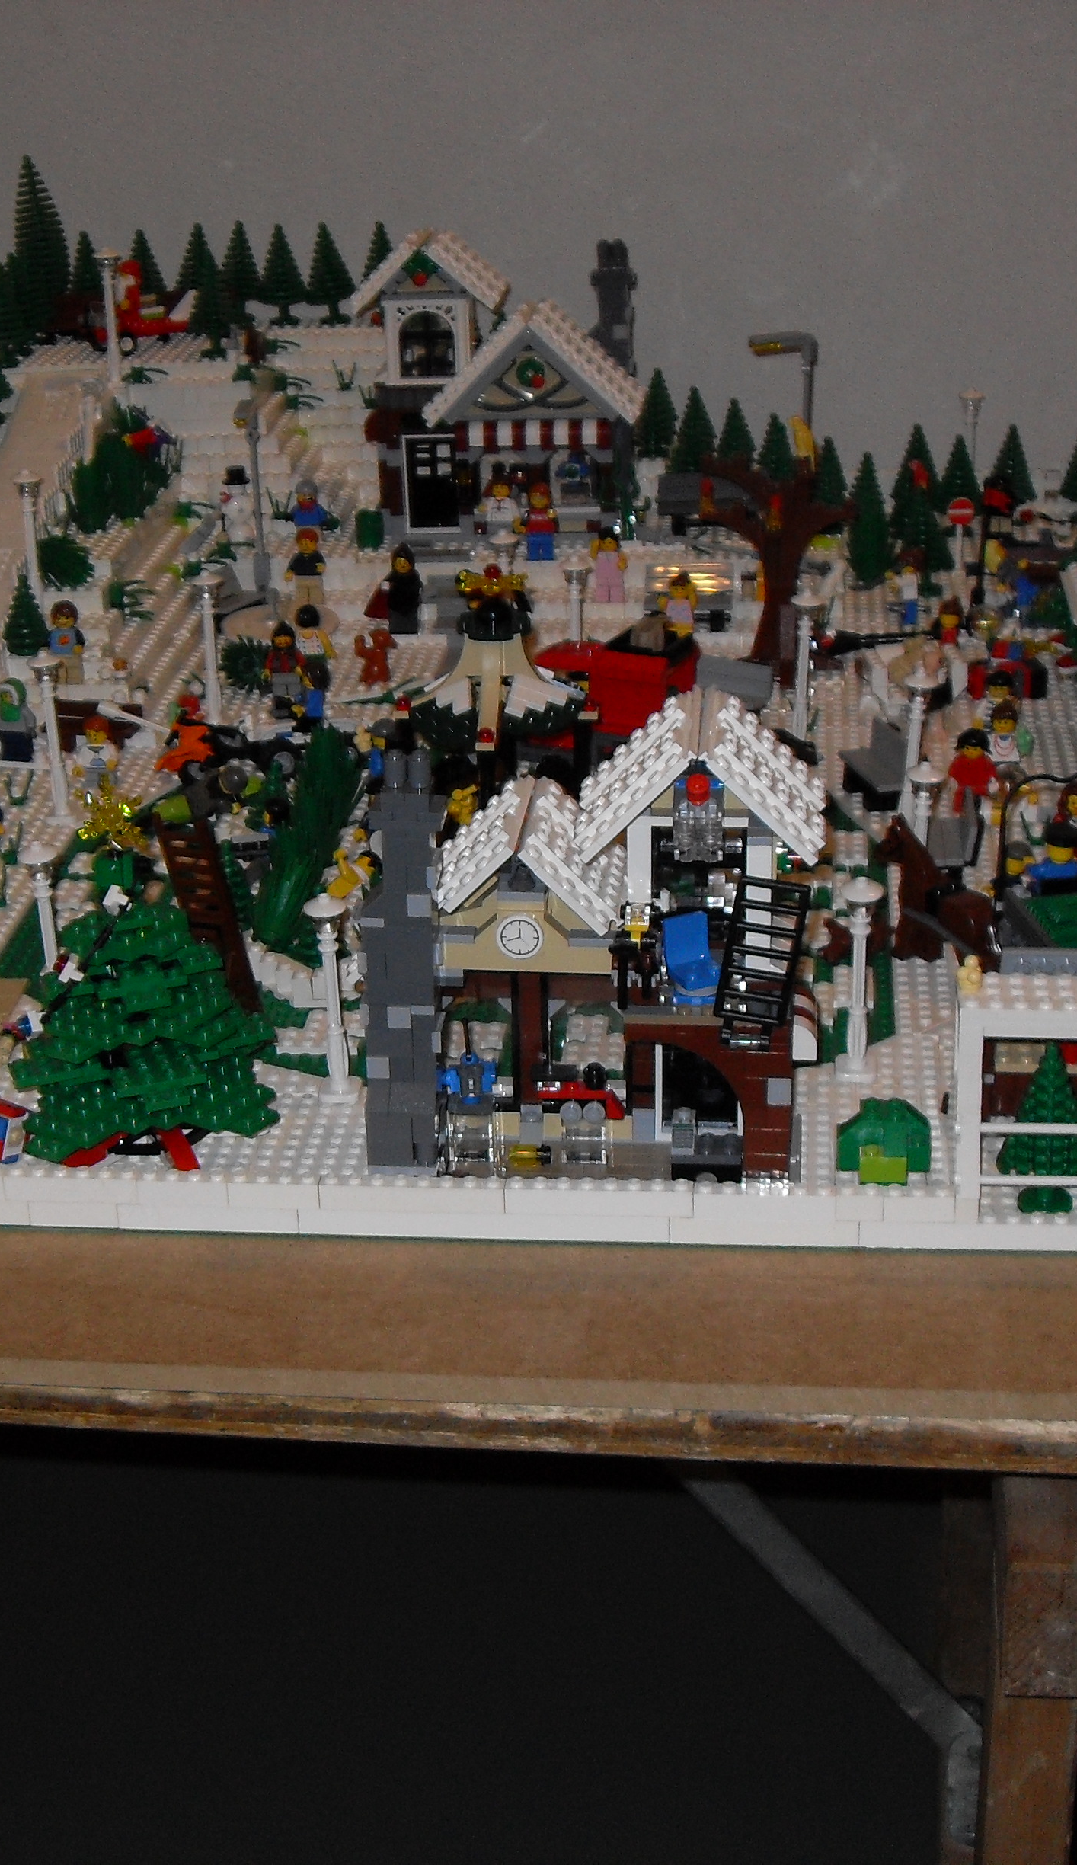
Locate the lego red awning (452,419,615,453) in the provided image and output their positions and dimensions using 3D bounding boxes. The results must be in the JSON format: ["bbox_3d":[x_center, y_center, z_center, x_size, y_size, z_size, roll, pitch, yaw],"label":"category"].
[{"bbox_3d":[-0.003,-0.281,1.505,0.089,0.017,0.015,1,24,6],"label":"lego red awning"}]

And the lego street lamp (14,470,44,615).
[{"bbox_3d":[-0.272,-0.210,1.430,0.016,0.079,0.016,1,24,6],"label":"lego street lamp"}]

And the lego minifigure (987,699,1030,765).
[{"bbox_3d":[0.218,-0.086,1.235,0.022,0.042,0.015,3,24,11],"label":"lego minifigure"}]

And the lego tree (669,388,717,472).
[{"bbox_3d":[0.097,-0.310,1.660,0.030,0.062,0.030,1,24,6],"label":"lego tree"}]

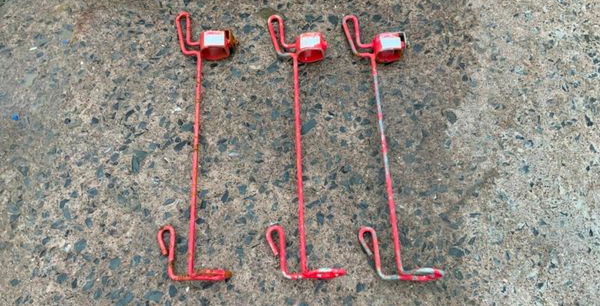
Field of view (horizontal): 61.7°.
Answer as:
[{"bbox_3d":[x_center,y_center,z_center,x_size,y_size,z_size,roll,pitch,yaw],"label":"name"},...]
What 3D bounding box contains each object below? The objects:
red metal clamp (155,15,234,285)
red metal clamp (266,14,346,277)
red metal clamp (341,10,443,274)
[{"bbox_3d":[-0.235,-0.056,1.192,0.165,0.068,0.706,-2,66,-1],"label":"red metal clamp"},{"bbox_3d":[0.001,-0.053,1.190,0.167,0.068,0.692,-2,66,-1],"label":"red metal clamp"},{"bbox_3d":[0.202,-0.050,1.189,0.169,0.068,0.698,-2,66,-1],"label":"red metal clamp"}]

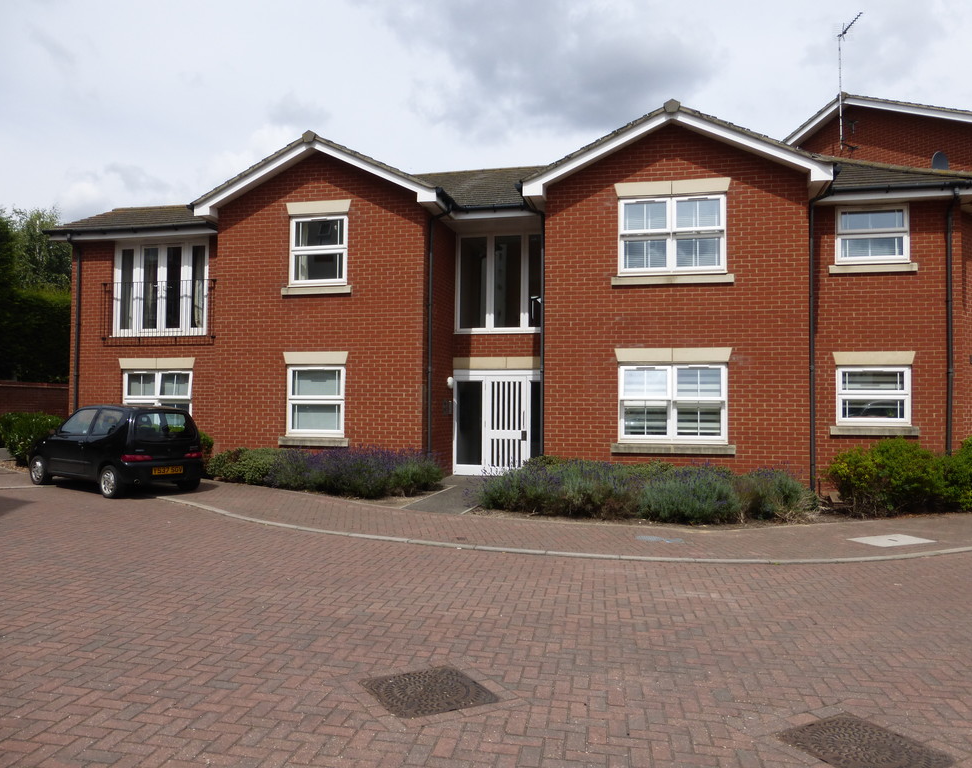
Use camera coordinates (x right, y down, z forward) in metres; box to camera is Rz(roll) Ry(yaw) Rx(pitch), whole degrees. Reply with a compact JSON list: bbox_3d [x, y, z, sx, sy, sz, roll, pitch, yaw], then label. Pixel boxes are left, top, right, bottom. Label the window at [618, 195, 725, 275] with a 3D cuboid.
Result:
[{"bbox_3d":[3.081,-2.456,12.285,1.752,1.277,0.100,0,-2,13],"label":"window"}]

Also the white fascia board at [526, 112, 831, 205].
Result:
[{"bbox_3d":[3.023,-3.779,12.073,4.862,1.260,0.200,0,-2,13],"label":"white fascia board"}]

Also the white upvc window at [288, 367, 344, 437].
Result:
[{"bbox_3d":[-3.120,0.315,13.623,1.162,1.298,0.100,0,-2,13],"label":"white upvc window"}]

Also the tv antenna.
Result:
[{"bbox_3d":[9.331,-7.725,18.806,0.420,3.225,1.200,1,-2,-3],"label":"tv antenna"}]

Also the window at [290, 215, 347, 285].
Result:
[{"bbox_3d":[-3.099,-2.461,13.672,1.145,1.271,0.100,0,-2,13],"label":"window"}]

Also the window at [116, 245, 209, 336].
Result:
[{"bbox_3d":[-6.950,-2.046,15.860,2.291,2.070,0.100,0,-2,13],"label":"window"}]

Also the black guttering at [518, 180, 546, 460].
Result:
[{"bbox_3d":[0.787,-0.852,12.599,0.420,5.000,0.550,0,-2,13],"label":"black guttering"}]

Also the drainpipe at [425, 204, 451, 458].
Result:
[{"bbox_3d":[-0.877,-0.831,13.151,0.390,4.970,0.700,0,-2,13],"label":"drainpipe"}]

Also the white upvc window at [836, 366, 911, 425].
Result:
[{"bbox_3d":[6.651,0.210,12.695,1.168,1.011,0.100,0,-2,13],"label":"white upvc window"}]

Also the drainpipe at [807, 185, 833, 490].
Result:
[{"bbox_3d":[5.333,-0.777,11.809,0.340,4.974,0.090,0,-2,13],"label":"drainpipe"}]

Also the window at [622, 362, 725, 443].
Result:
[{"bbox_3d":[3.077,0.330,12.218,1.746,1.300,0.100,0,-2,13],"label":"window"}]

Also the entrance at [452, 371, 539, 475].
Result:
[{"bbox_3d":[0.294,0.779,14.741,2.000,2.105,0.100,0,-2,13],"label":"entrance"}]

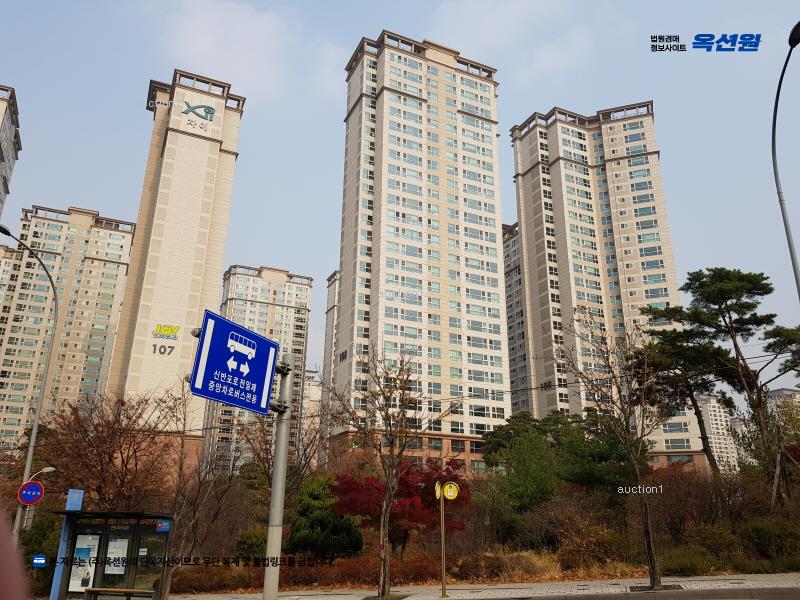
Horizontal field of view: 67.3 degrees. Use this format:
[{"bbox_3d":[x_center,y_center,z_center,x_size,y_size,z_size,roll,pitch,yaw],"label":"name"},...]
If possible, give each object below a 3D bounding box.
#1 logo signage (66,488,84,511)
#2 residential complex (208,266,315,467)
[{"bbox_3d":[-9.351,5.761,17.326,0.450,0.570,0.100,2,-18,-5],"label":"logo signage"},{"bbox_3d":[-49.632,28.530,212.124,29.800,78.700,15.000,9,-20,-24],"label":"residential complex"}]

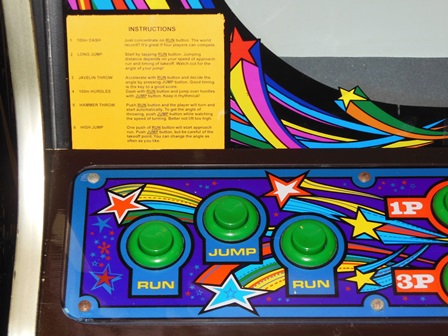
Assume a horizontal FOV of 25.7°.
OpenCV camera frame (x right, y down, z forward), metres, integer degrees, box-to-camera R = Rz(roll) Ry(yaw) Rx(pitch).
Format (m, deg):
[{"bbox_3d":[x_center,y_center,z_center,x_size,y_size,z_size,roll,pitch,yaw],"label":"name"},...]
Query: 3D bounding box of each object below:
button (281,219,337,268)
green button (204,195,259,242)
[{"bbox_3d":[0.051,0.043,0.590,0.034,0.010,0.034,1,53,0],"label":"button"},{"bbox_3d":[0.005,0.028,0.601,0.034,0.010,0.034,1,53,0],"label":"green button"}]

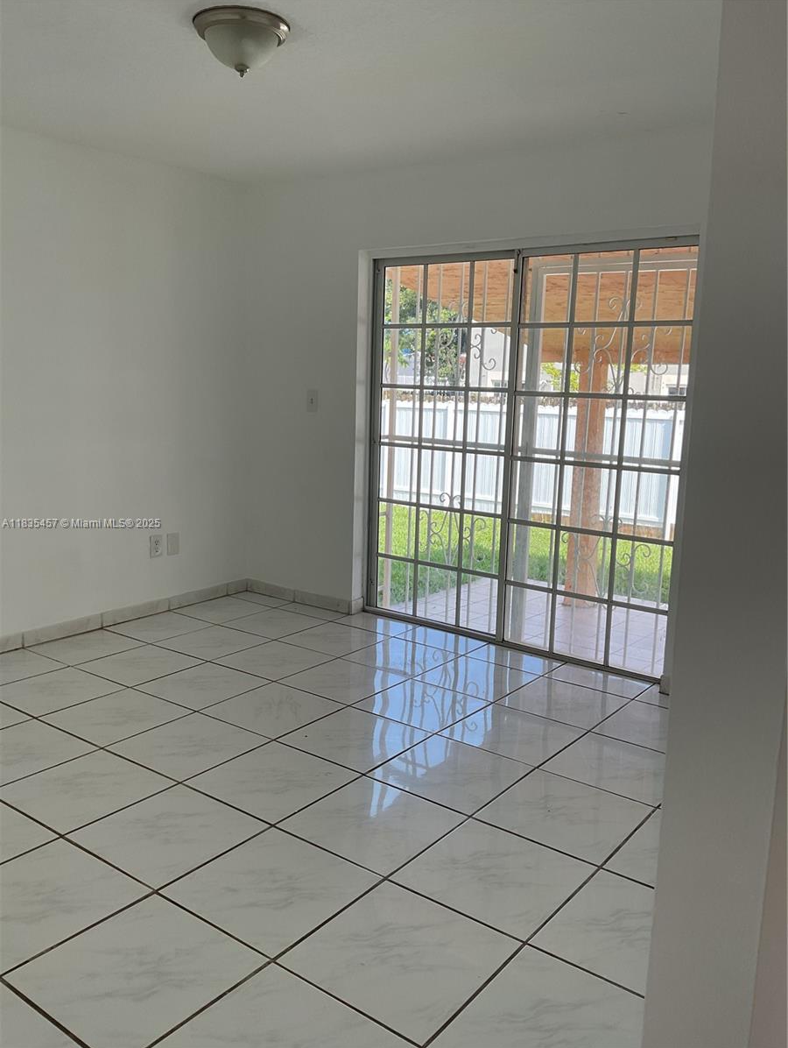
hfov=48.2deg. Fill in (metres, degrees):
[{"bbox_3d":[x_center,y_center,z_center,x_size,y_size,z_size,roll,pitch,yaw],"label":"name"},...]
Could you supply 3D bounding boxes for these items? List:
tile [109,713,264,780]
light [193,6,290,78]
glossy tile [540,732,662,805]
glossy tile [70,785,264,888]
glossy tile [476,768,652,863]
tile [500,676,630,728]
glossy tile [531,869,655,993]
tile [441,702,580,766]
[{"bbox_3d":[-0.785,0.851,3.377,0.448,0.010,0.448,9,13,36],"label":"tile"},{"bbox_3d":[-0.476,-1.483,2.763,0.295,0.151,0.295,1,10,0],"label":"light"},{"bbox_3d":[0.845,0.904,3.280,0.448,0.010,0.448,9,13,36],"label":"glossy tile"},{"bbox_3d":[-0.691,0.955,2.717,0.440,0.012,0.440,9,13,36],"label":"glossy tile"},{"bbox_3d":[0.563,0.952,2.891,0.440,0.012,0.440,9,13,36],"label":"glossy tile"},{"bbox_3d":[0.750,0.782,3.860,0.440,0.012,0.440,9,13,36],"label":"tile"},{"bbox_3d":[0.646,1.066,2.274,0.440,0.012,0.440,9,13,36],"label":"glossy tile"},{"bbox_3d":[0.488,0.852,3.567,0.447,0.010,0.447,9,13,36],"label":"tile"}]

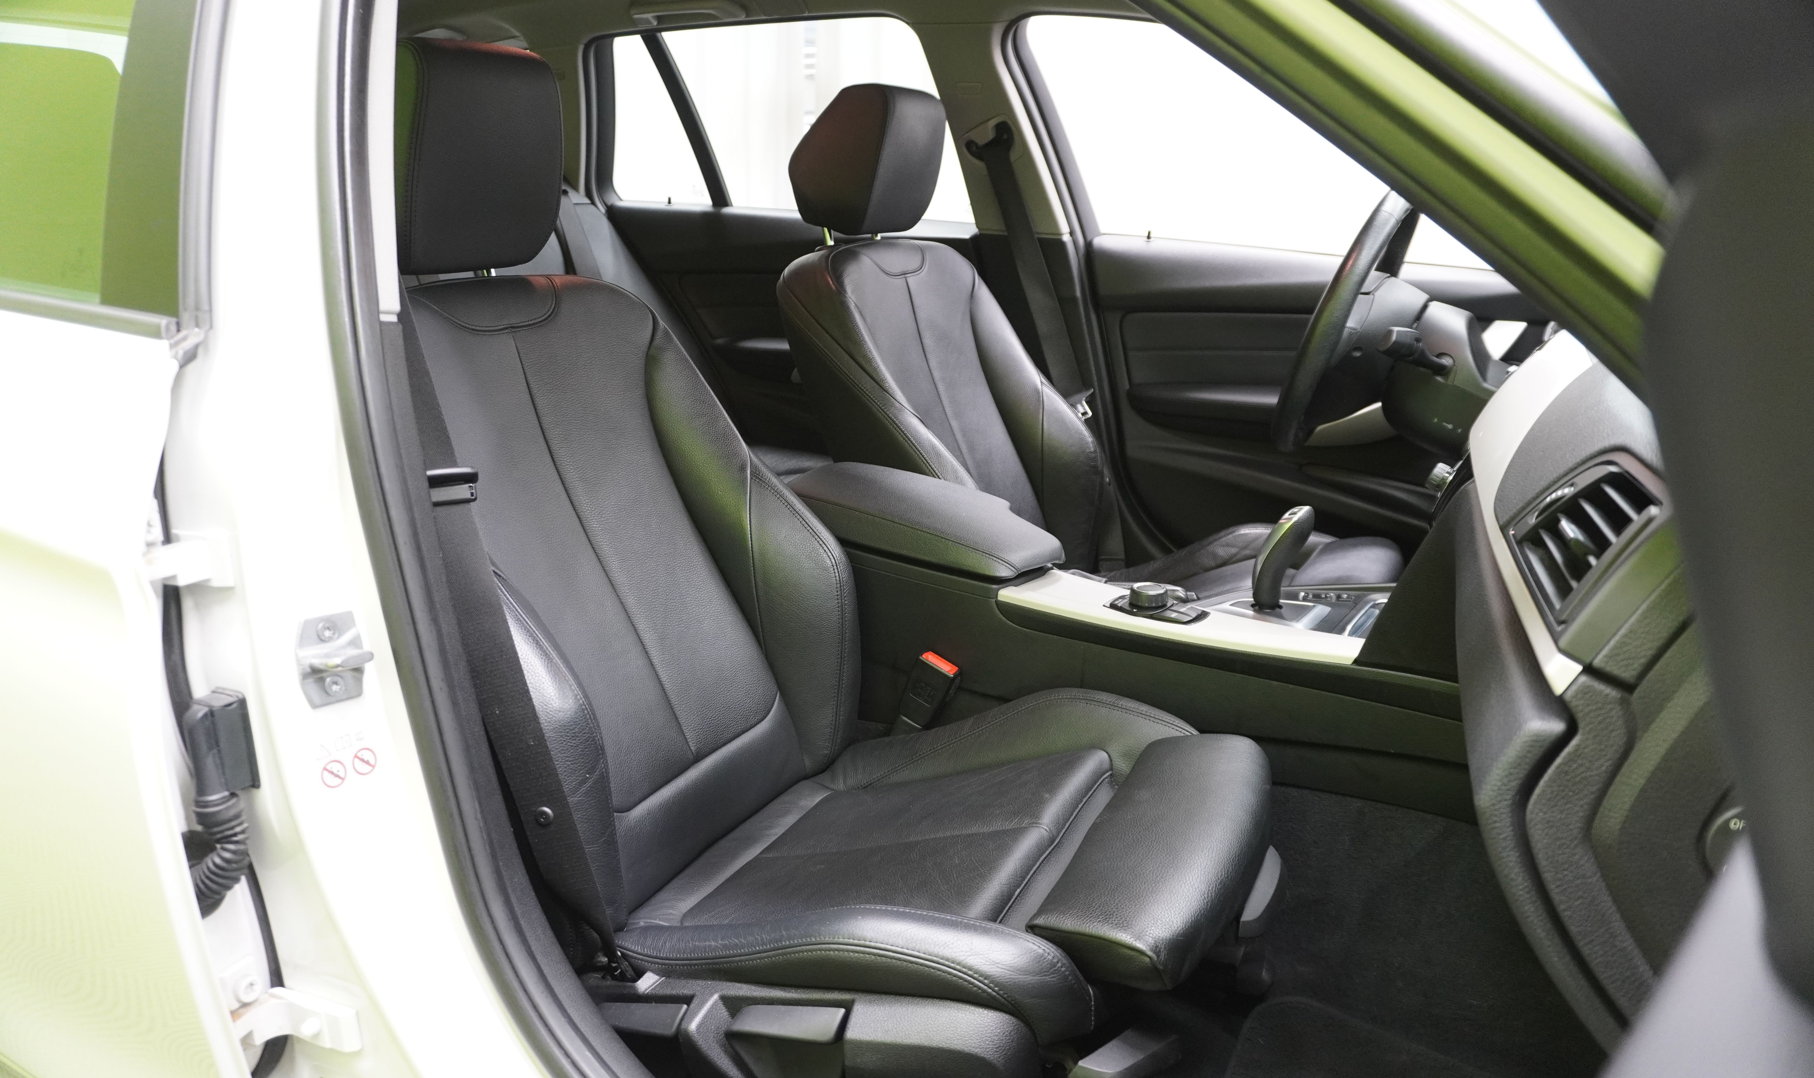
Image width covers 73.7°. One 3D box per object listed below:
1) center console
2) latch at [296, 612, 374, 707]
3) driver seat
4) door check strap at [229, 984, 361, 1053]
[{"bbox_3d":[0.226,0.085,1.388,0.860,0.290,0.250,8,18,25],"label":"center console"},{"bbox_3d":[-0.371,0.078,0.785,0.042,0.063,0.033,-13,21,-37],"label":"latch"},{"bbox_3d":[0.272,-0.202,1.749,0.880,0.865,0.540,8,18,25],"label":"driver seat"},{"bbox_3d":[-0.424,0.335,0.840,0.075,0.042,0.060,8,18,25],"label":"door check strap"}]

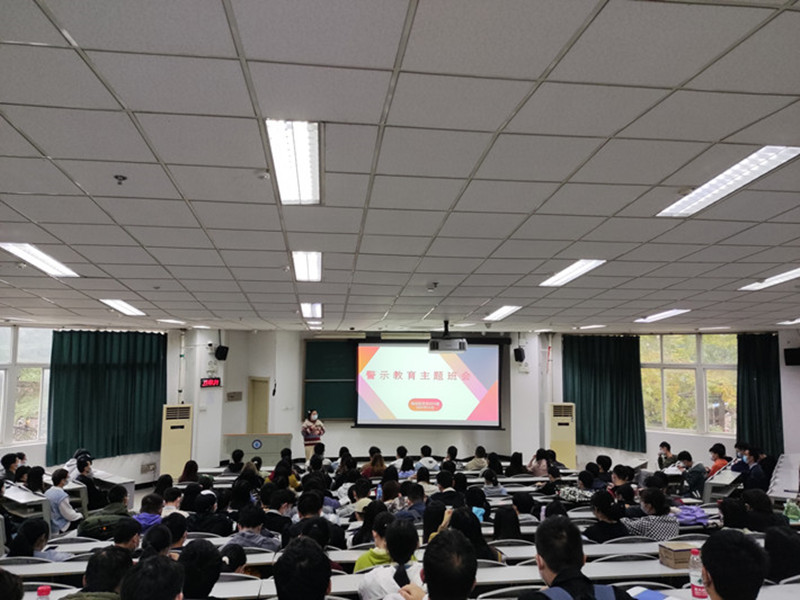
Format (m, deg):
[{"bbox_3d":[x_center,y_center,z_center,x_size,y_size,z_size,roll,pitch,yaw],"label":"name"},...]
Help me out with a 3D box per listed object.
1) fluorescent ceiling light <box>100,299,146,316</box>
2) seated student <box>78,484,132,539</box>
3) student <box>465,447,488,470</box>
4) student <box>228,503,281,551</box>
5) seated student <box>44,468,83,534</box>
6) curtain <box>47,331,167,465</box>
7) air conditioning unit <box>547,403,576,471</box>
[{"bbox_3d":[-3.593,0.079,7.845,0.300,0.080,1.200,1,-11,-7],"label":"fluorescent ceiling light"},{"bbox_3d":[-2.719,2.353,5.716,0.520,1.220,0.650,0,-5,8],"label":"seated student"},{"bbox_3d":[1.258,3.085,10.166,0.460,1.220,0.600,1,-5,-7],"label":"student"},{"bbox_3d":[-1.220,2.235,5.000,0.500,1.160,0.720,1,-5,-5],"label":"student"},{"bbox_3d":[-4.560,2.886,8.150,0.500,1.200,0.750,-3,-6,40],"label":"seated student"},{"bbox_3d":[-5.591,1.822,11.610,0.150,2.450,2.238,-4,-6,40],"label":"curtain"},{"bbox_3d":[3.360,3.041,12.553,0.550,1.760,0.360,0,-5,0],"label":"air conditioning unit"}]

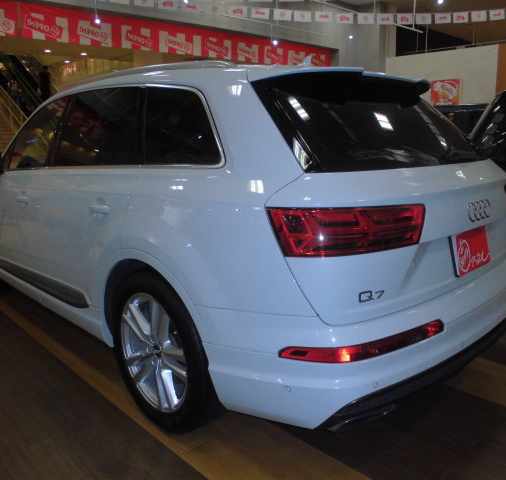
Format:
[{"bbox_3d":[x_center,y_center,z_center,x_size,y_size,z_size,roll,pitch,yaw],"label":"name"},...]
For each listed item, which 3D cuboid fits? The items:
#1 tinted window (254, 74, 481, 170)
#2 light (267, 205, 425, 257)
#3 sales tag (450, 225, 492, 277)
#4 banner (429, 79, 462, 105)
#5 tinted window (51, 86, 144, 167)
[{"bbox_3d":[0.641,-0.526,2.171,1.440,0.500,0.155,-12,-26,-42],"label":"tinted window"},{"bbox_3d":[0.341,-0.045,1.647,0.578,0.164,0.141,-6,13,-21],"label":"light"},{"bbox_3d":[0.914,0.041,2.005,0.330,0.168,0.020,-12,4,-42],"label":"sales tag"},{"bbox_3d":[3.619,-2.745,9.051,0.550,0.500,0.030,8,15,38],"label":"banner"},{"bbox_3d":[-0.823,-0.579,2.532,0.065,0.390,0.980,14,-2,-44],"label":"tinted window"}]

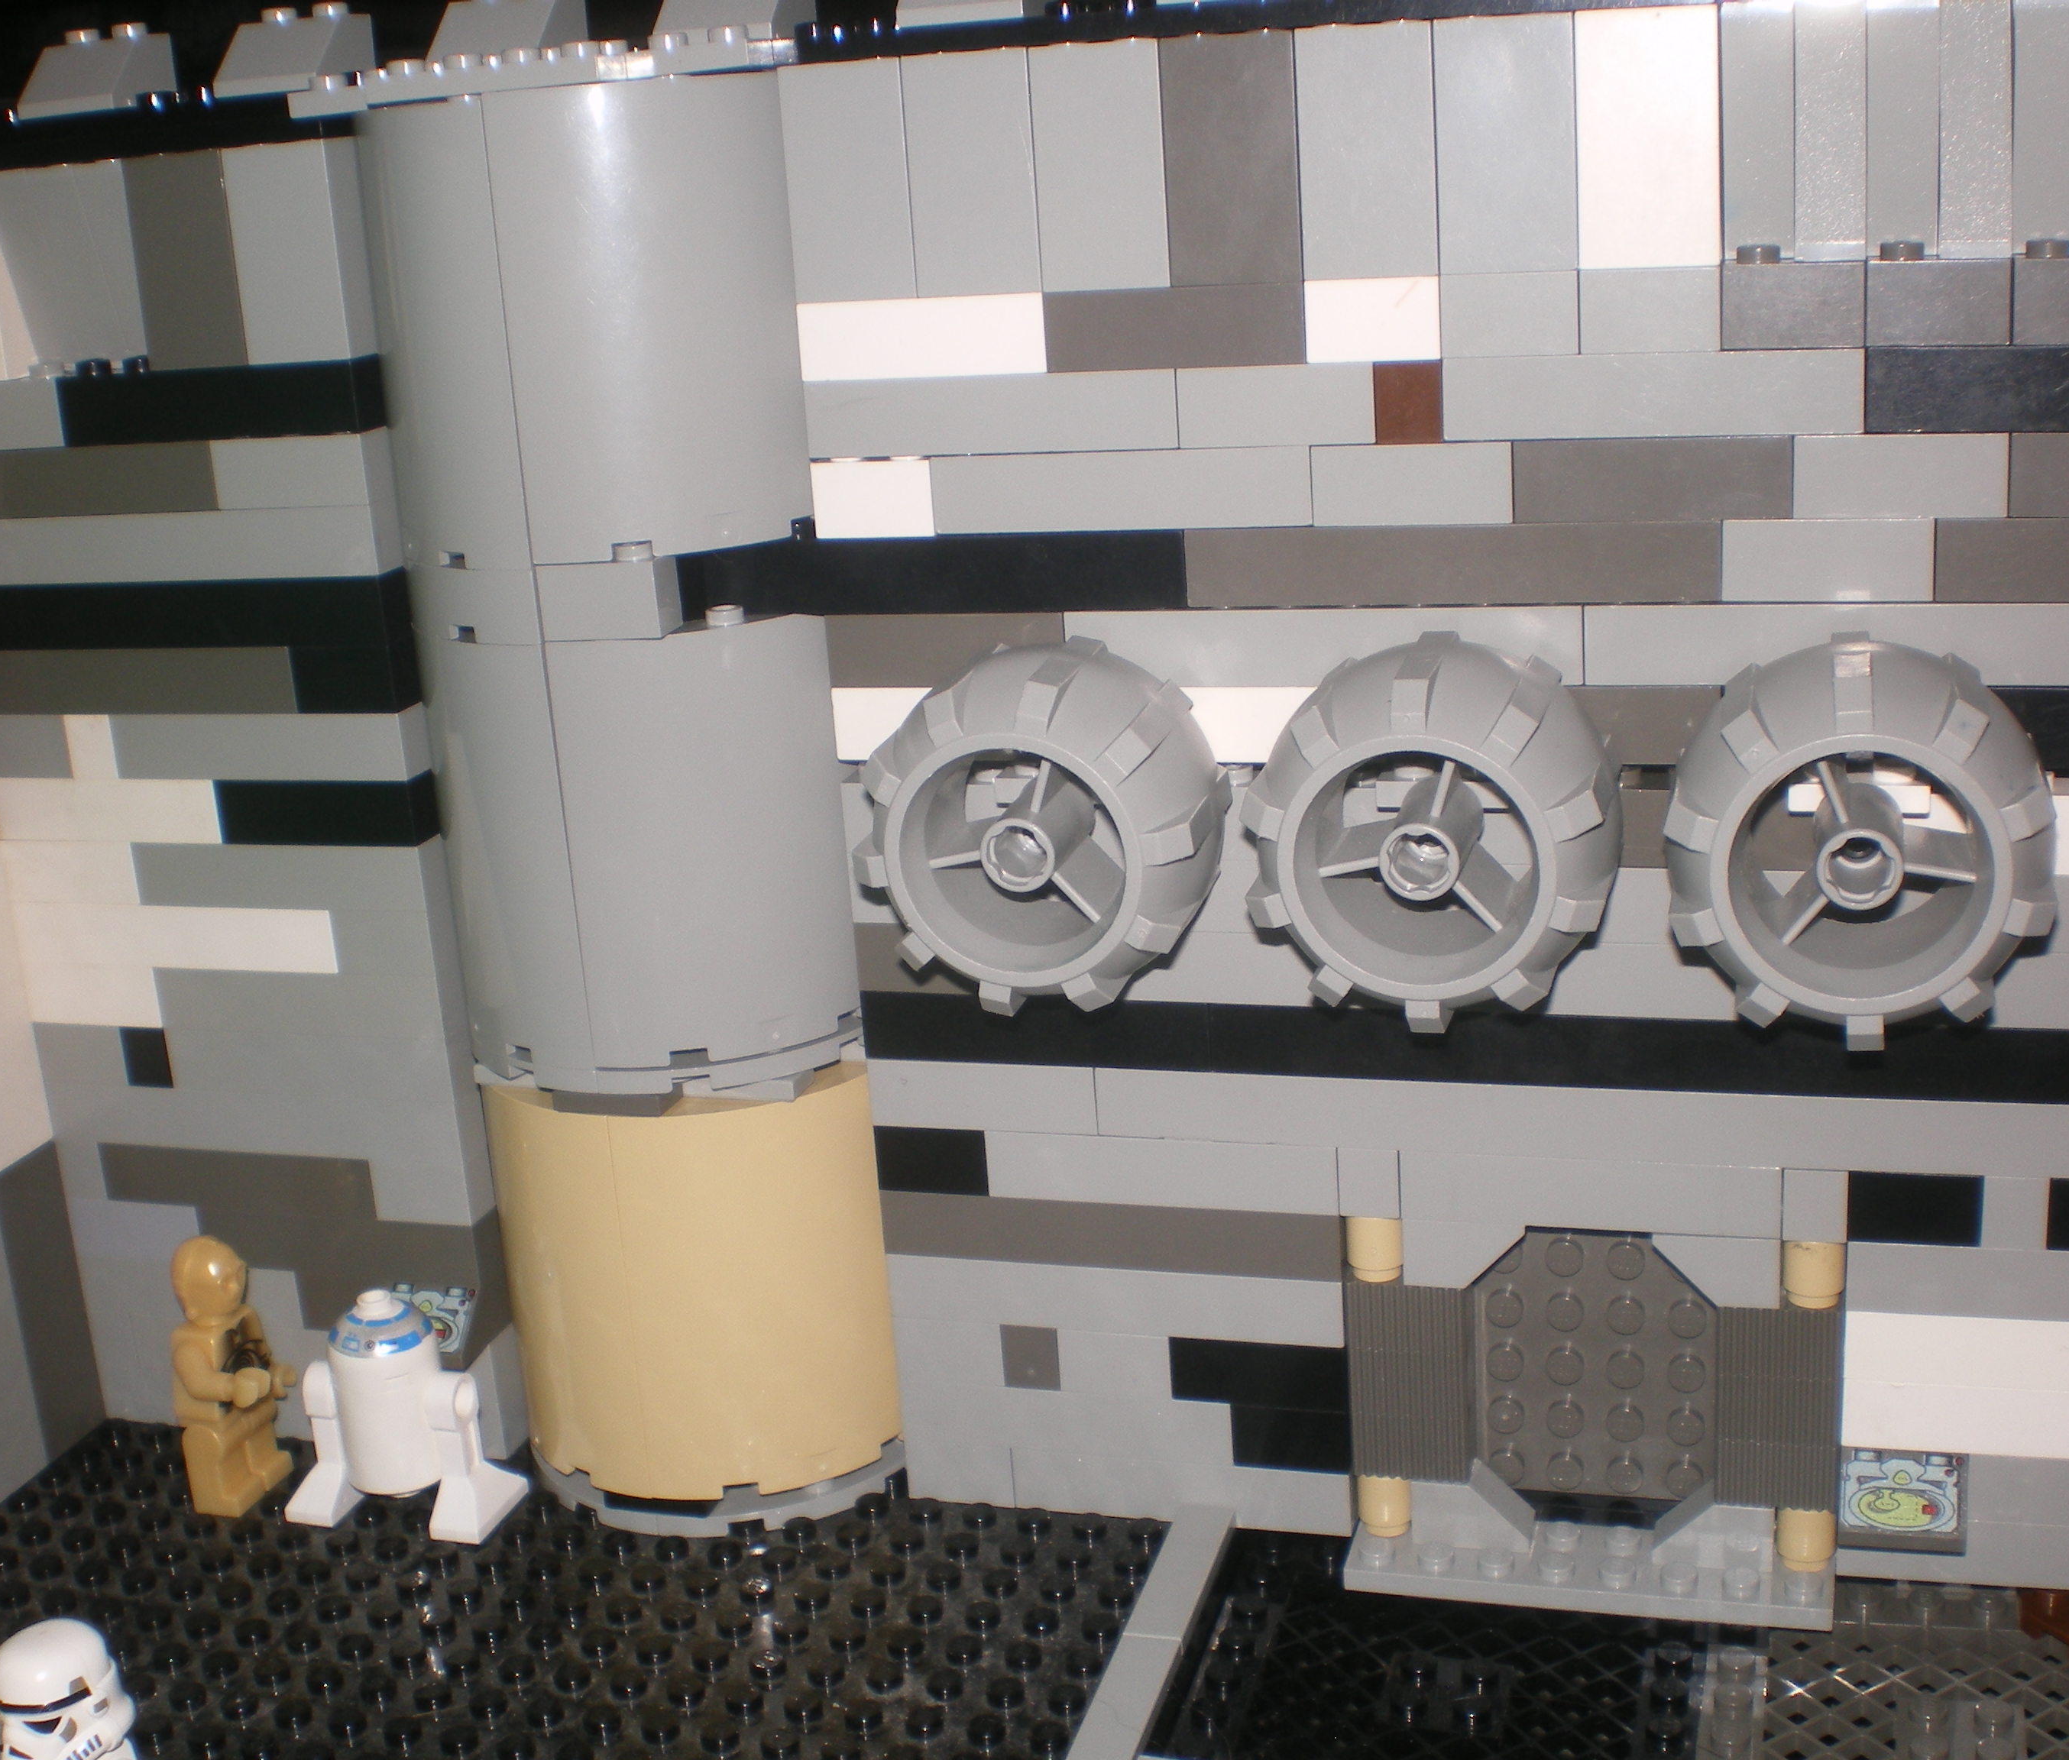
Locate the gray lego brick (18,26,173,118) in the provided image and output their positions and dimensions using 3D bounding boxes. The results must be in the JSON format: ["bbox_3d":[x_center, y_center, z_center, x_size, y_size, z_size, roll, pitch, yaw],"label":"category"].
[{"bbox_3d":[-0.129,-0.111,0.353,0.016,0.011,0.016,1,17,17],"label":"gray lego brick"}]

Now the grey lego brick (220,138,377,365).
[{"bbox_3d":[-0.096,-0.084,0.346,0.016,0.029,0.016,1,18,17],"label":"grey lego brick"}]

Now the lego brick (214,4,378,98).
[{"bbox_3d":[-0.099,-0.110,0.345,0.016,0.011,0.016,1,17,17],"label":"lego brick"}]

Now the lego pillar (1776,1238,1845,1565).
[{"bbox_3d":[0.100,0.066,0.331,0.008,0.048,0.008,1,17,17],"label":"lego pillar"}]

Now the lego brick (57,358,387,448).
[{"bbox_3d":[-0.111,-0.065,0.353,0.048,0.010,0.008,1,17,17],"label":"lego brick"}]

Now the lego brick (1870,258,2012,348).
[{"bbox_3d":[0.102,-0.066,0.292,0.016,0.010,0.016,1,18,17],"label":"lego brick"}]

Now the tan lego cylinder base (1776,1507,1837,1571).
[{"bbox_3d":[0.101,0.085,0.338,0.008,0.010,0.008,1,17,17],"label":"tan lego cylinder base"}]

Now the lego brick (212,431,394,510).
[{"bbox_3d":[-0.100,-0.056,0.352,0.024,0.010,0.008,1,17,17],"label":"lego brick"}]

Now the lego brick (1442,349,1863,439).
[{"bbox_3d":[0.071,-0.056,0.298,0.048,0.010,0.008,1,17,17],"label":"lego brick"}]

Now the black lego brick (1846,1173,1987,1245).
[{"bbox_3d":[0.108,0.039,0.317,0.016,0.010,0.008,1,17,17],"label":"black lego brick"}]

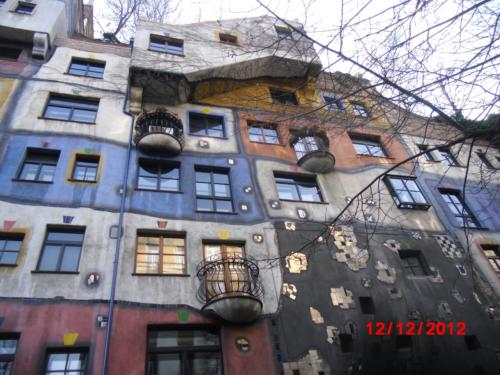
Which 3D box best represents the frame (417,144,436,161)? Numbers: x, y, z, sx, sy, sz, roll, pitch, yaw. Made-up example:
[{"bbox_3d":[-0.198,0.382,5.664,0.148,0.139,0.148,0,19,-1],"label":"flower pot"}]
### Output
[{"bbox_3d":[8.129,-1.522,18.094,0.534,1.067,0.184,4,-43,-15],"label":"frame"}]

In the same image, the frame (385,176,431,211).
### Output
[{"bbox_3d":[6.738,0.233,16.729,1.521,1.541,0.330,4,-38,-16],"label":"frame"}]

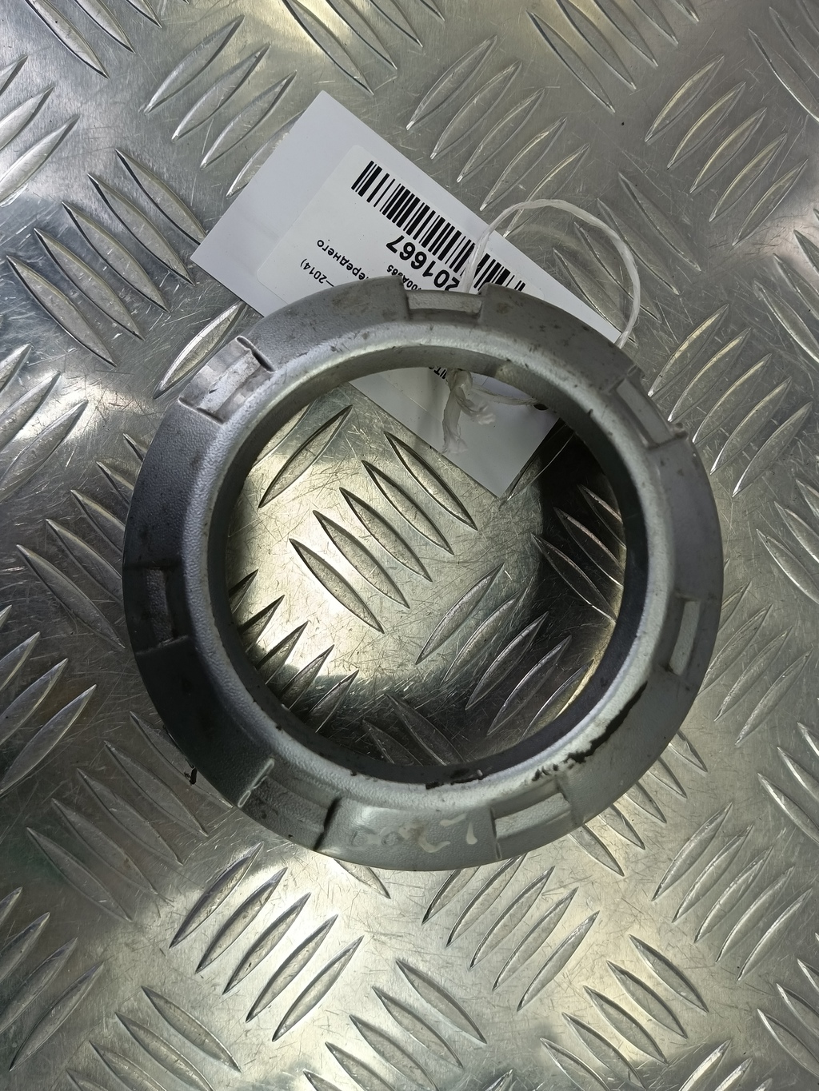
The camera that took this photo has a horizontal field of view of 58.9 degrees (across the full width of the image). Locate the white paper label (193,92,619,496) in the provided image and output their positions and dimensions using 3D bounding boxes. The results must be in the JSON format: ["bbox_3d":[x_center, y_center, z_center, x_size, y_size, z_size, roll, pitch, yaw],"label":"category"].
[{"bbox_3d":[0.001,-0.059,0.171,0.090,0.002,0.050,37,86,-6],"label":"white paper label"}]

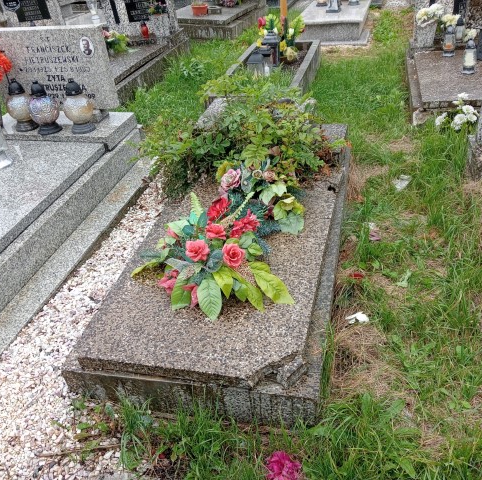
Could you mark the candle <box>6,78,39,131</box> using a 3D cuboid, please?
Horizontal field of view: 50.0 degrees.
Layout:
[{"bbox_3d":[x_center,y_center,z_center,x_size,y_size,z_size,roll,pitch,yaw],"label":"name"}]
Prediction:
[{"bbox_3d":[-1.331,-0.824,3.135,0.178,0.293,0.178,4,34,12],"label":"candle"}]

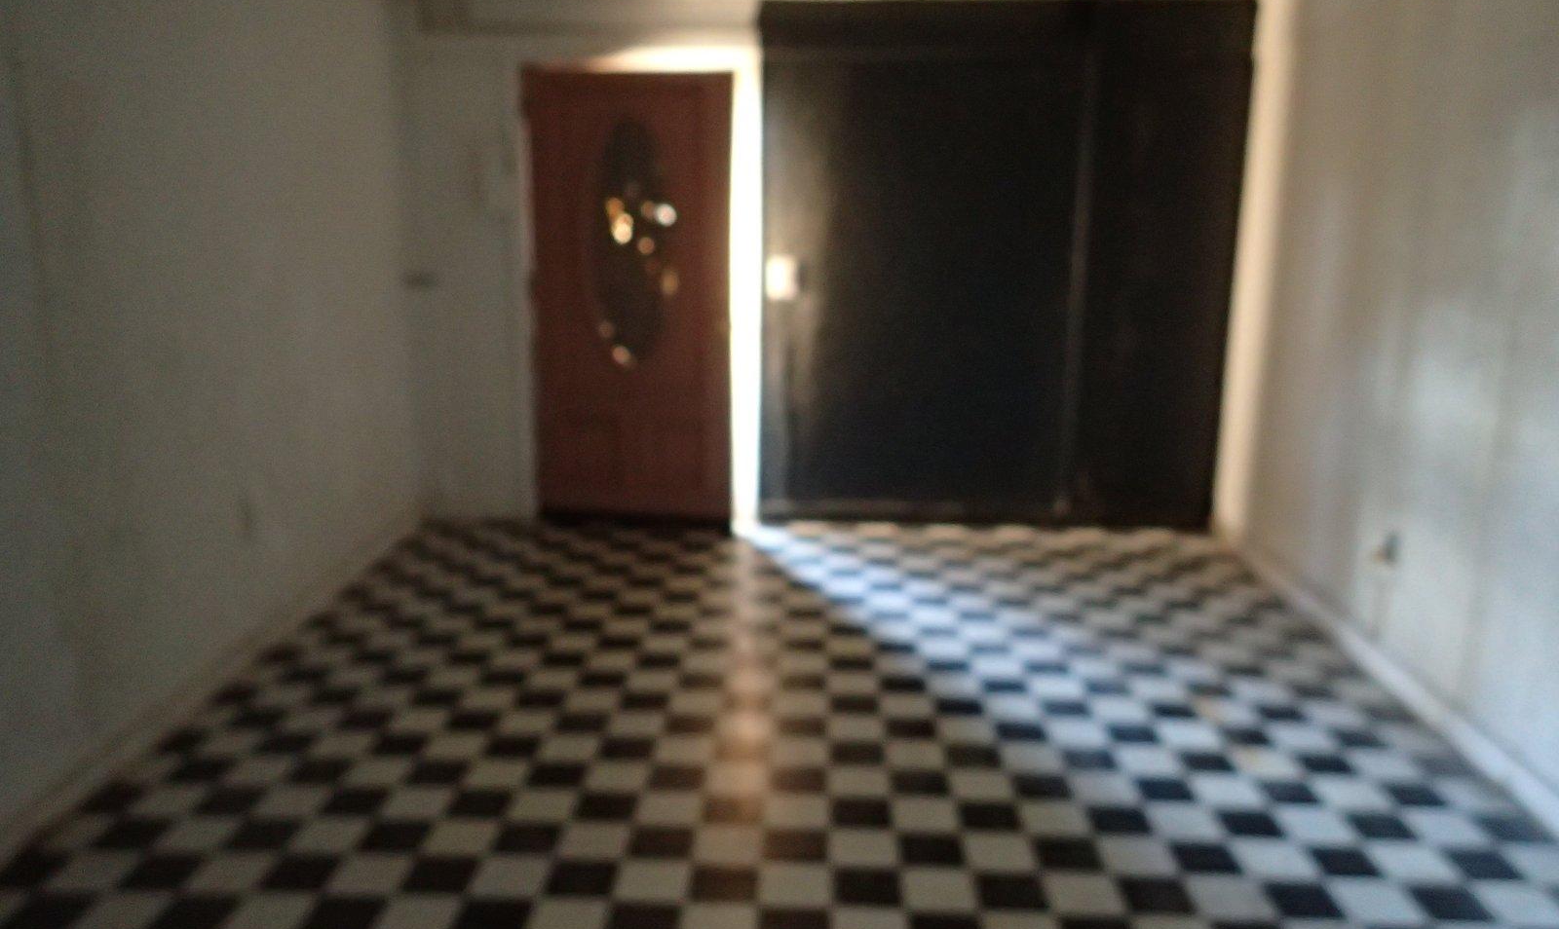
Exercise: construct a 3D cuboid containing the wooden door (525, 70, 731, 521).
[{"bbox_3d":[-0.666,-0.730,5.119,0.924,2.009,0.050,1,13,5],"label":"wooden door"}]

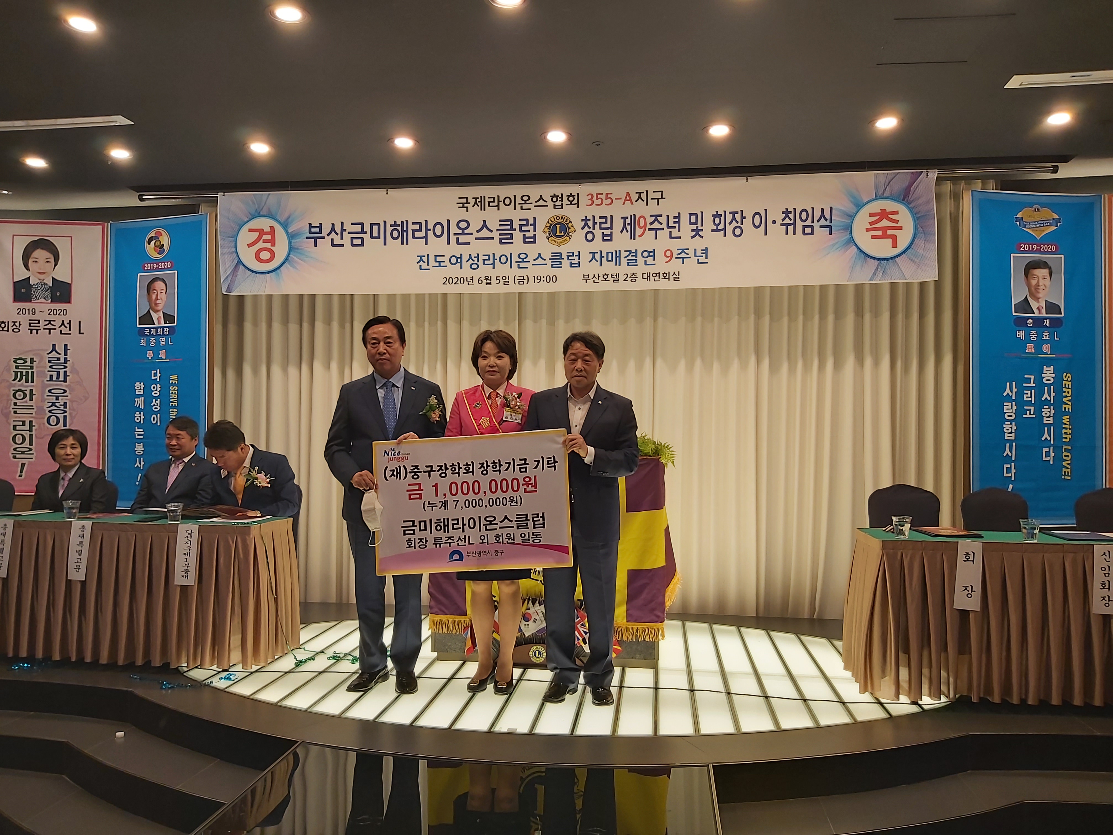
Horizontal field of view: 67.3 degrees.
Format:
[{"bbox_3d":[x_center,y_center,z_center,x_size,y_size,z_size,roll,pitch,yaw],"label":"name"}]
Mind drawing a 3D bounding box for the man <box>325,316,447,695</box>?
[{"bbox_3d":[-0.793,0.393,3.880,0.560,1.740,0.420,0,-1,0],"label":"man"}]

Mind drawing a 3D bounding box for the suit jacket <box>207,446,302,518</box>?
[{"bbox_3d":[-1.689,0.475,4.660,0.560,0.620,0.520,0,-1,8],"label":"suit jacket"}]

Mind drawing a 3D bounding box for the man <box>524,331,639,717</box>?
[{"bbox_3d":[0.111,0.433,3.730,0.530,1.660,0.420,0,-1,5],"label":"man"}]

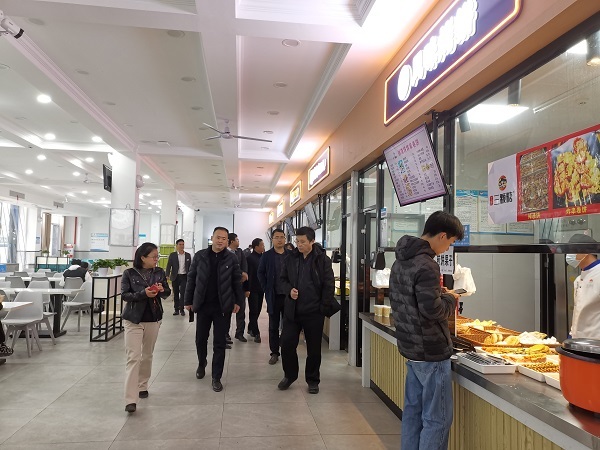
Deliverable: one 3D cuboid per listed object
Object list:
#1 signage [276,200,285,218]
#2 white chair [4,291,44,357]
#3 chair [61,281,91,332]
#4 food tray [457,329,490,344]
[{"bbox_3d":[-0.660,-0.528,16.298,0.080,0.430,2.400,2,-3,-7],"label":"signage"},{"bbox_3d":[-3.773,1.350,6.381,0.480,0.820,0.550,2,-3,-7],"label":"white chair"},{"bbox_3d":[-3.913,1.450,8.407,0.460,0.820,0.520,0,-3,11],"label":"chair"},{"bbox_3d":[1.399,0.895,3.664,0.310,0.090,0.480,2,-3,-7],"label":"food tray"}]

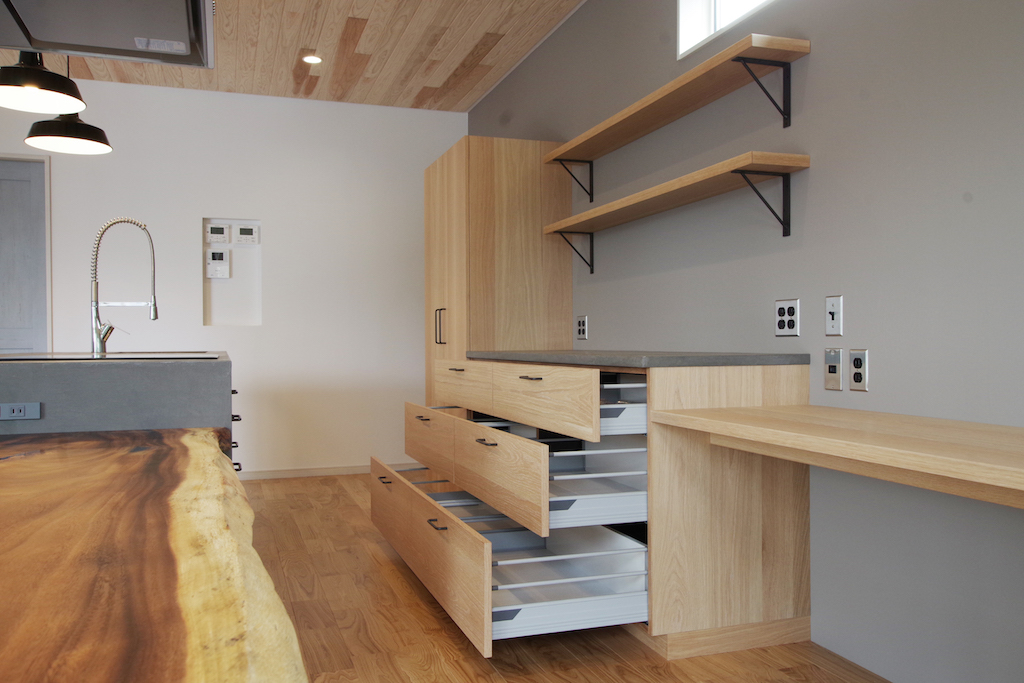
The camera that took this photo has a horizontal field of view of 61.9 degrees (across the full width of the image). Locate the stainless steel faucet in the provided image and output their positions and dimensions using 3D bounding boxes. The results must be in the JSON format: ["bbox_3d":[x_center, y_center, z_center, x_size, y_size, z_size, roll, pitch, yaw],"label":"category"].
[{"bbox_3d":[-1.829,-0.261,4.029,0.275,0.635,0.065,0,0,-18],"label":"stainless steel faucet"}]

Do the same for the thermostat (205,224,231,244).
[{"bbox_3d":[-1.914,-0.699,5.552,0.144,0.115,0.024,0,0,-19],"label":"thermostat"}]

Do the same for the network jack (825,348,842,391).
[{"bbox_3d":[0.902,0.079,2.398,0.010,0.116,0.071,0,0,-18],"label":"network jack"}]

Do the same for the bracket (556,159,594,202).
[{"bbox_3d":[0.286,-0.740,3.950,0.185,0.189,0.036,0,0,-18],"label":"bracket"}]

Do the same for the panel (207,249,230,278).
[{"bbox_3d":[-1.904,-0.503,5.529,0.145,0.187,0.027,0,0,-18],"label":"panel"}]

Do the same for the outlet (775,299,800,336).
[{"bbox_3d":[0.843,-0.071,2.620,0.009,0.114,0.115,0,0,-19],"label":"outlet"}]

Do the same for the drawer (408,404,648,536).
[{"bbox_3d":[0.007,0.401,3.197,0.479,0.242,1.821,0,0,-19],"label":"drawer"}]

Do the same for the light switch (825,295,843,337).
[{"bbox_3d":[0.899,-0.070,2.394,0.016,0.115,0.070,0,0,-18],"label":"light switch"}]

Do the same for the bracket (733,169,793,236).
[{"bbox_3d":[0.754,-0.418,2.593,0.194,0.189,0.032,0,0,-19],"label":"bracket"}]

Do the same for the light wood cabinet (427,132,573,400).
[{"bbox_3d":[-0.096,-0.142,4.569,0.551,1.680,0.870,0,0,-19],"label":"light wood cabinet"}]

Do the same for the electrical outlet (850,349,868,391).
[{"bbox_3d":[0.933,0.079,2.303,0.010,0.114,0.070,0,0,-18],"label":"electrical outlet"}]

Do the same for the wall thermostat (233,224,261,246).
[{"bbox_3d":[-1.743,-0.699,5.610,0.147,0.117,0.024,0,0,-19],"label":"wall thermostat"}]

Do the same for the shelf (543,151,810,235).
[{"bbox_3d":[0.519,-0.527,3.285,0.199,0.035,1.685,0,0,-19],"label":"shelf"}]

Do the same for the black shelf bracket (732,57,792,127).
[{"bbox_3d":[0.750,-0.746,2.563,0.185,0.190,0.037,0,0,-18],"label":"black shelf bracket"}]

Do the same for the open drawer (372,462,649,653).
[{"bbox_3d":[-0.134,0.667,3.107,0.506,0.295,1.795,0,0,-18],"label":"open drawer"}]

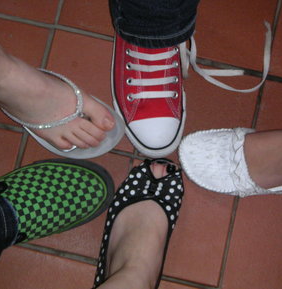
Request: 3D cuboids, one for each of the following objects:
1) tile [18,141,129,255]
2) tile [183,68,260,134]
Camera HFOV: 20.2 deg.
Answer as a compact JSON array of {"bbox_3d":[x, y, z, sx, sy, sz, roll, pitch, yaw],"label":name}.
[{"bbox_3d":[-0.105,0.075,1.125,0.152,0.012,0.152,13,80,2],"label":"tile"},{"bbox_3d":[0.085,-0.041,1.146,0.152,0.012,0.152,13,80,2],"label":"tile"}]

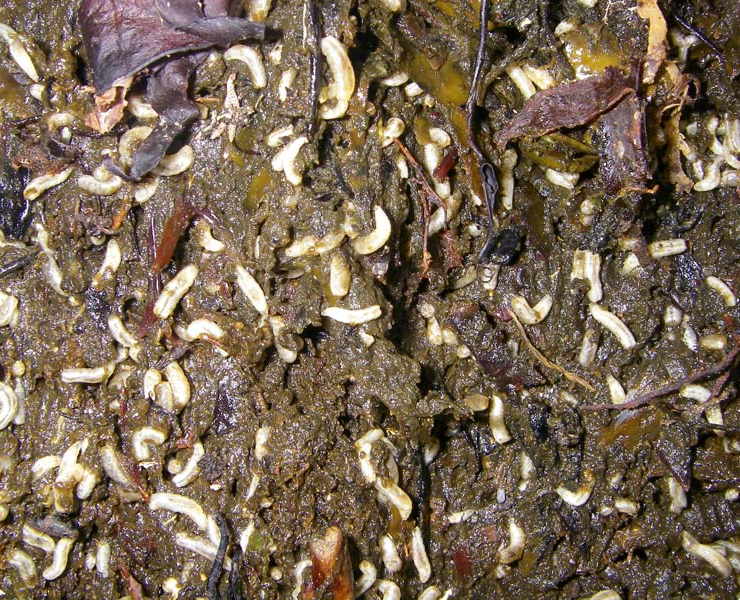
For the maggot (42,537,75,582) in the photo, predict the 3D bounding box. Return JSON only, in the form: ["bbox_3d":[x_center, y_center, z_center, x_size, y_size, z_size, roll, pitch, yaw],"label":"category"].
[{"bbox_3d":[-0.062,0.051,0.175,0.004,0.003,0.010,35,81,7],"label":"maggot"}]

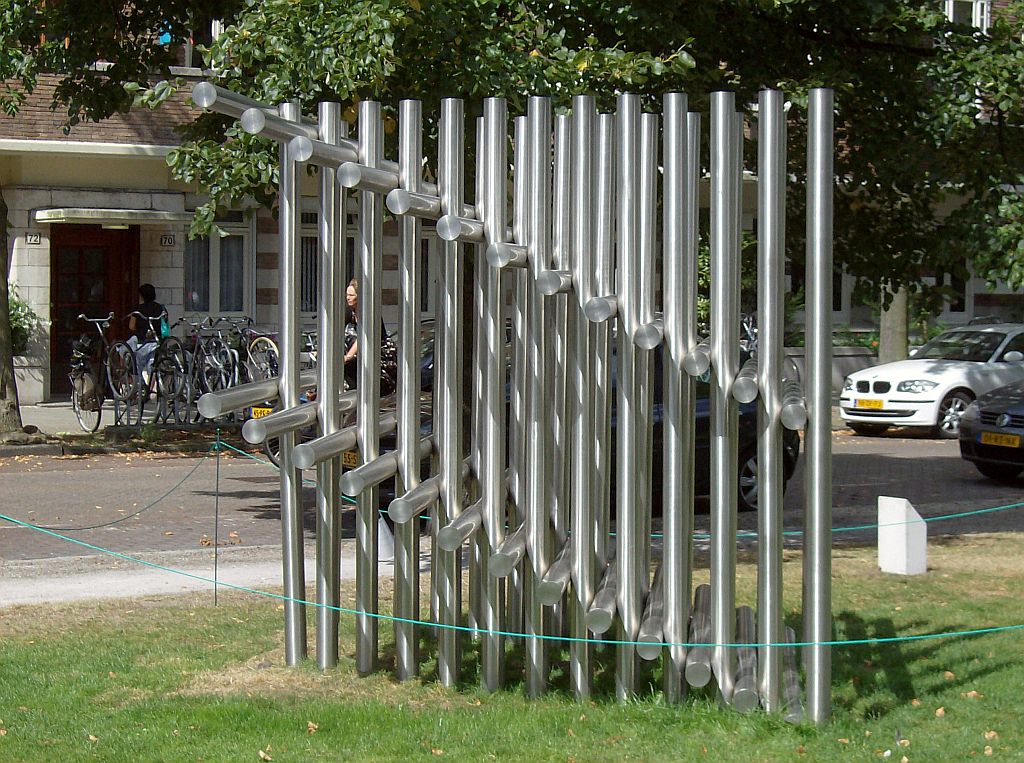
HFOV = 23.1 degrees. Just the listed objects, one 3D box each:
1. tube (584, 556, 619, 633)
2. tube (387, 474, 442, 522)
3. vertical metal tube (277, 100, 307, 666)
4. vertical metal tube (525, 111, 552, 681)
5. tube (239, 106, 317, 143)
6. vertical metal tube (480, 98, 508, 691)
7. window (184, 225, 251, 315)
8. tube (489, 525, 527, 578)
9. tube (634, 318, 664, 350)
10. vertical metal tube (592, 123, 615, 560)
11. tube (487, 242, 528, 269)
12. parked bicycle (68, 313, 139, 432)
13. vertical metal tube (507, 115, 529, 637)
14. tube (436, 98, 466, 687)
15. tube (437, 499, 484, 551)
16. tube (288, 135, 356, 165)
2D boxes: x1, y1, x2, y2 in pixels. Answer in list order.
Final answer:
[{"bbox_3d":[0.463,0.901,11.343,0.102,0.102,2.500,0,3,5],"label":"tube"},{"bbox_3d":[-0.330,0.457,11.338,0.100,0.100,2.500,0,3,5],"label":"tube"},{"bbox_3d":[-1.127,0.028,12.935,0.114,2.922,0.114,0,3,0],"label":"vertical metal tube"},{"bbox_3d":[0.112,0.069,10.620,0.102,2.530,0.102,0,2,5],"label":"vertical metal tube"},{"bbox_3d":[-0.928,-1.108,11.343,0.102,0.102,2.500,0,3,5],"label":"tube"},{"bbox_3d":[-0.078,0.058,11.202,0.102,2.660,0.102,1,3,5],"label":"vertical metal tube"},{"bbox_3d":[-4.095,-1.535,35.000,1.100,1.270,0.120,-1,3,-36],"label":"window"},{"bbox_3d":[0.074,0.675,11.312,0.100,0.100,2.500,0,3,5],"label":"tube"},{"bbox_3d":[0.654,-0.241,11.209,0.100,0.100,2.500,0,3,5],"label":"tube"},{"bbox_3d":[0.416,0.008,11.800,0.102,2.530,0.102,1,2,5],"label":"vertical metal tube"},{"bbox_3d":[0.090,-0.640,12.896,0.114,0.114,2.915,1,3,6],"label":"tube"},{"bbox_3d":[-4.954,-0.129,30.447,0.560,1.150,1.780,1,16,13],"label":"parked bicycle"},{"bbox_3d":[0.050,-0.015,13.943,0.114,2.904,0.114,1,3,0],"label":"vertical metal tube"},{"bbox_3d":[-0.265,0.051,11.029,0.100,2.570,0.100,0,3,5],"label":"tube"},{"bbox_3d":[-0.135,0.661,12.971,0.114,0.114,2.915,1,3,6],"label":"tube"},{"bbox_3d":[-0.816,-1.129,12.937,0.114,0.114,2.915,1,3,6],"label":"tube"}]

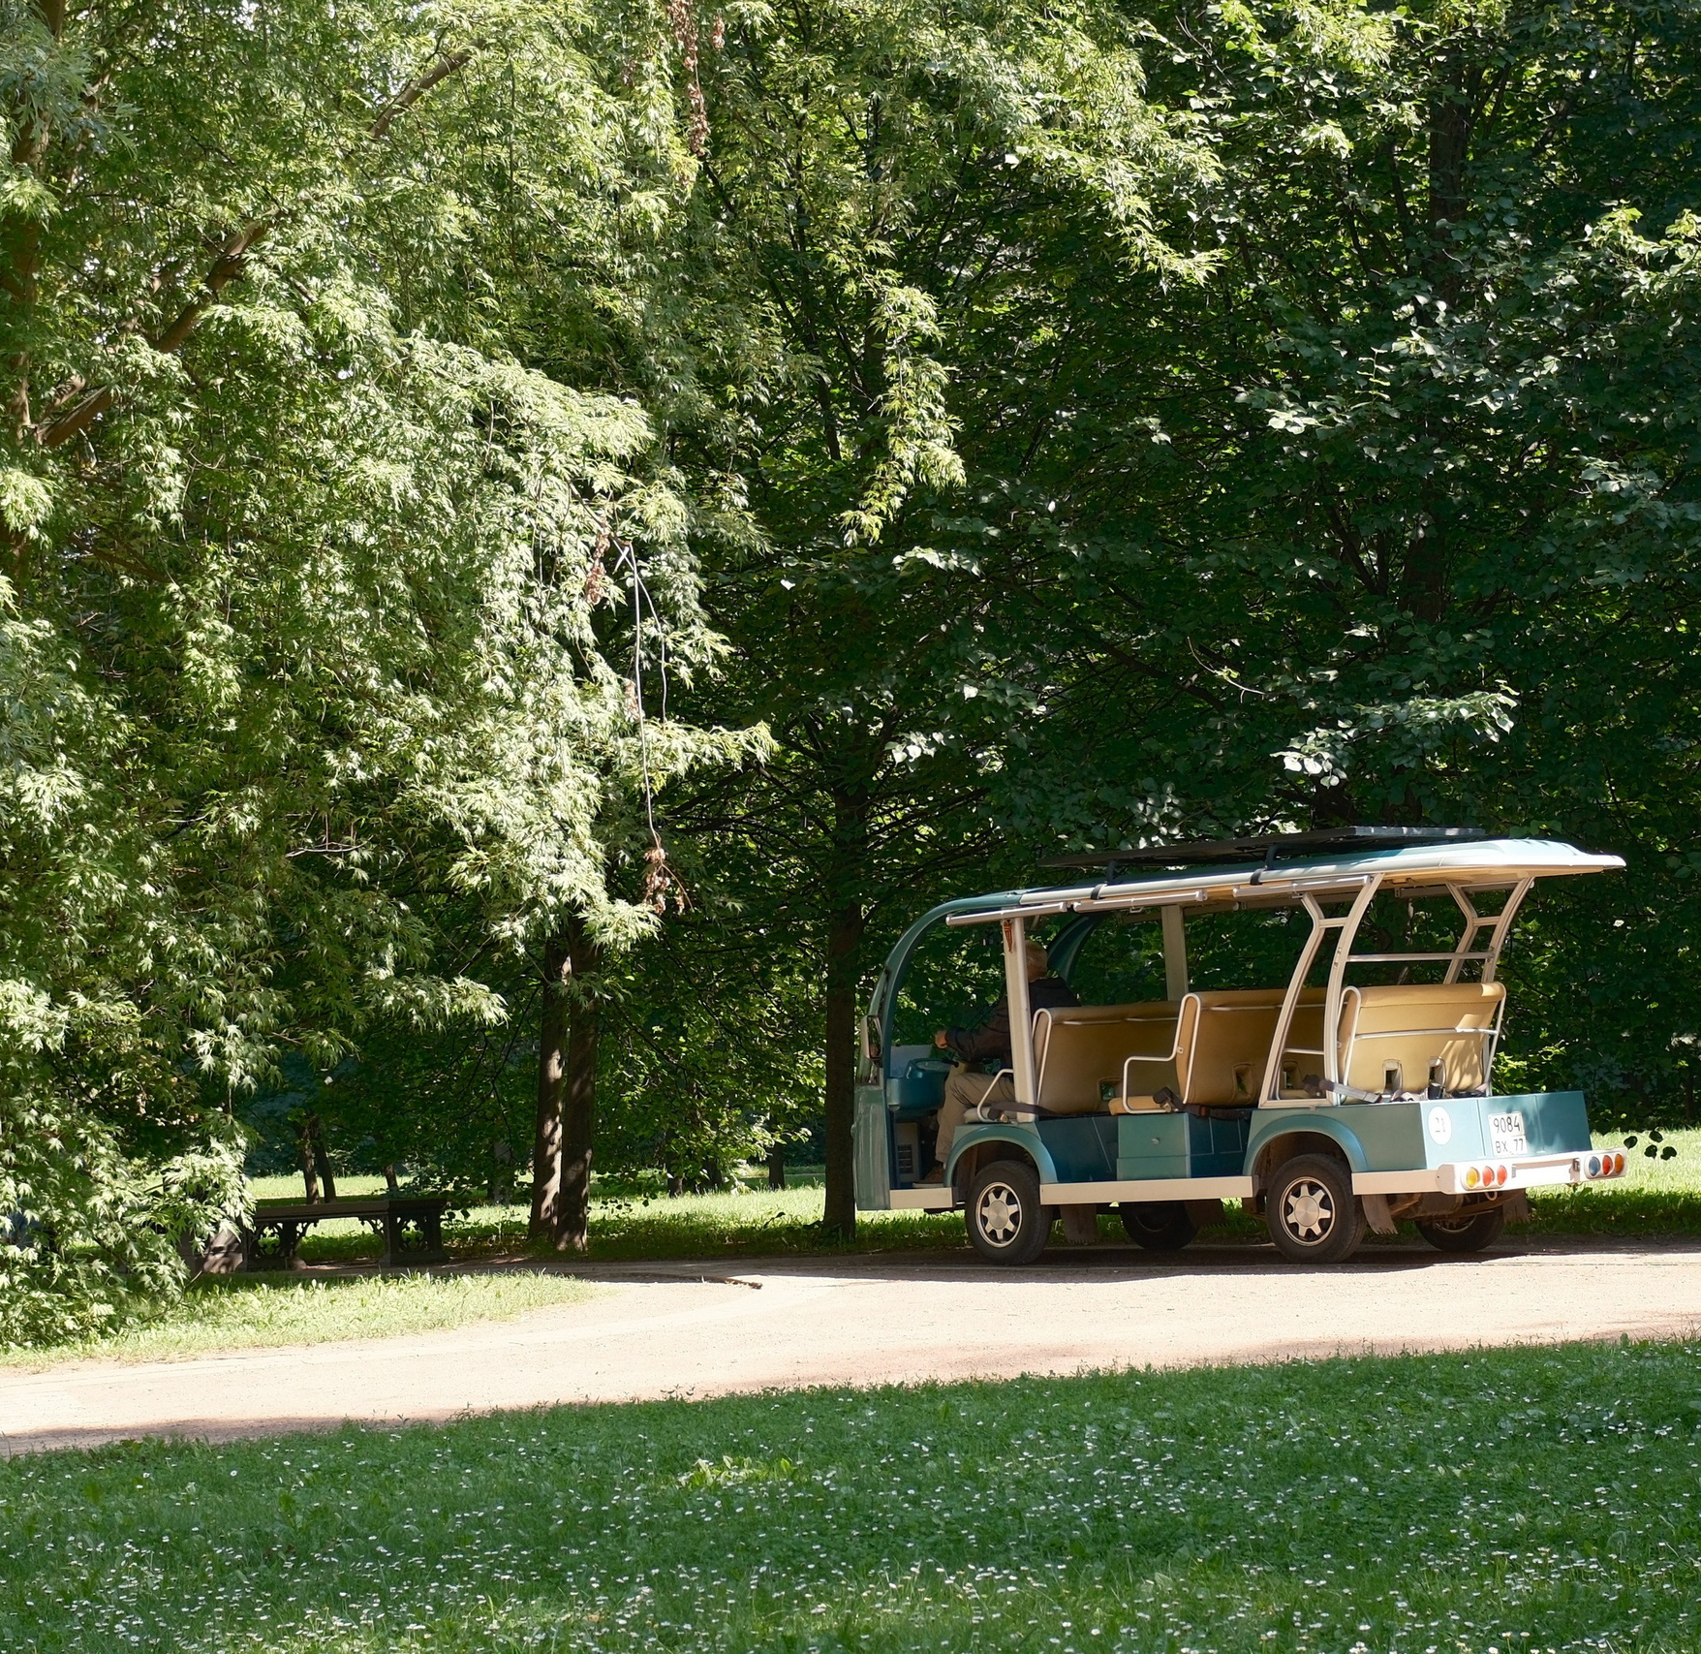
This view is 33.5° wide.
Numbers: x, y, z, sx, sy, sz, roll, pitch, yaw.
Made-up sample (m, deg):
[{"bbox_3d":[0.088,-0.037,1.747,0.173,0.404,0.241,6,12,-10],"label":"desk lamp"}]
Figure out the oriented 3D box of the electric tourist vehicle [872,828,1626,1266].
[{"bbox_3d":[2.007,1.270,15.702,1.550,2.195,4.530,2,-8,-43],"label":"electric tourist vehicle"}]

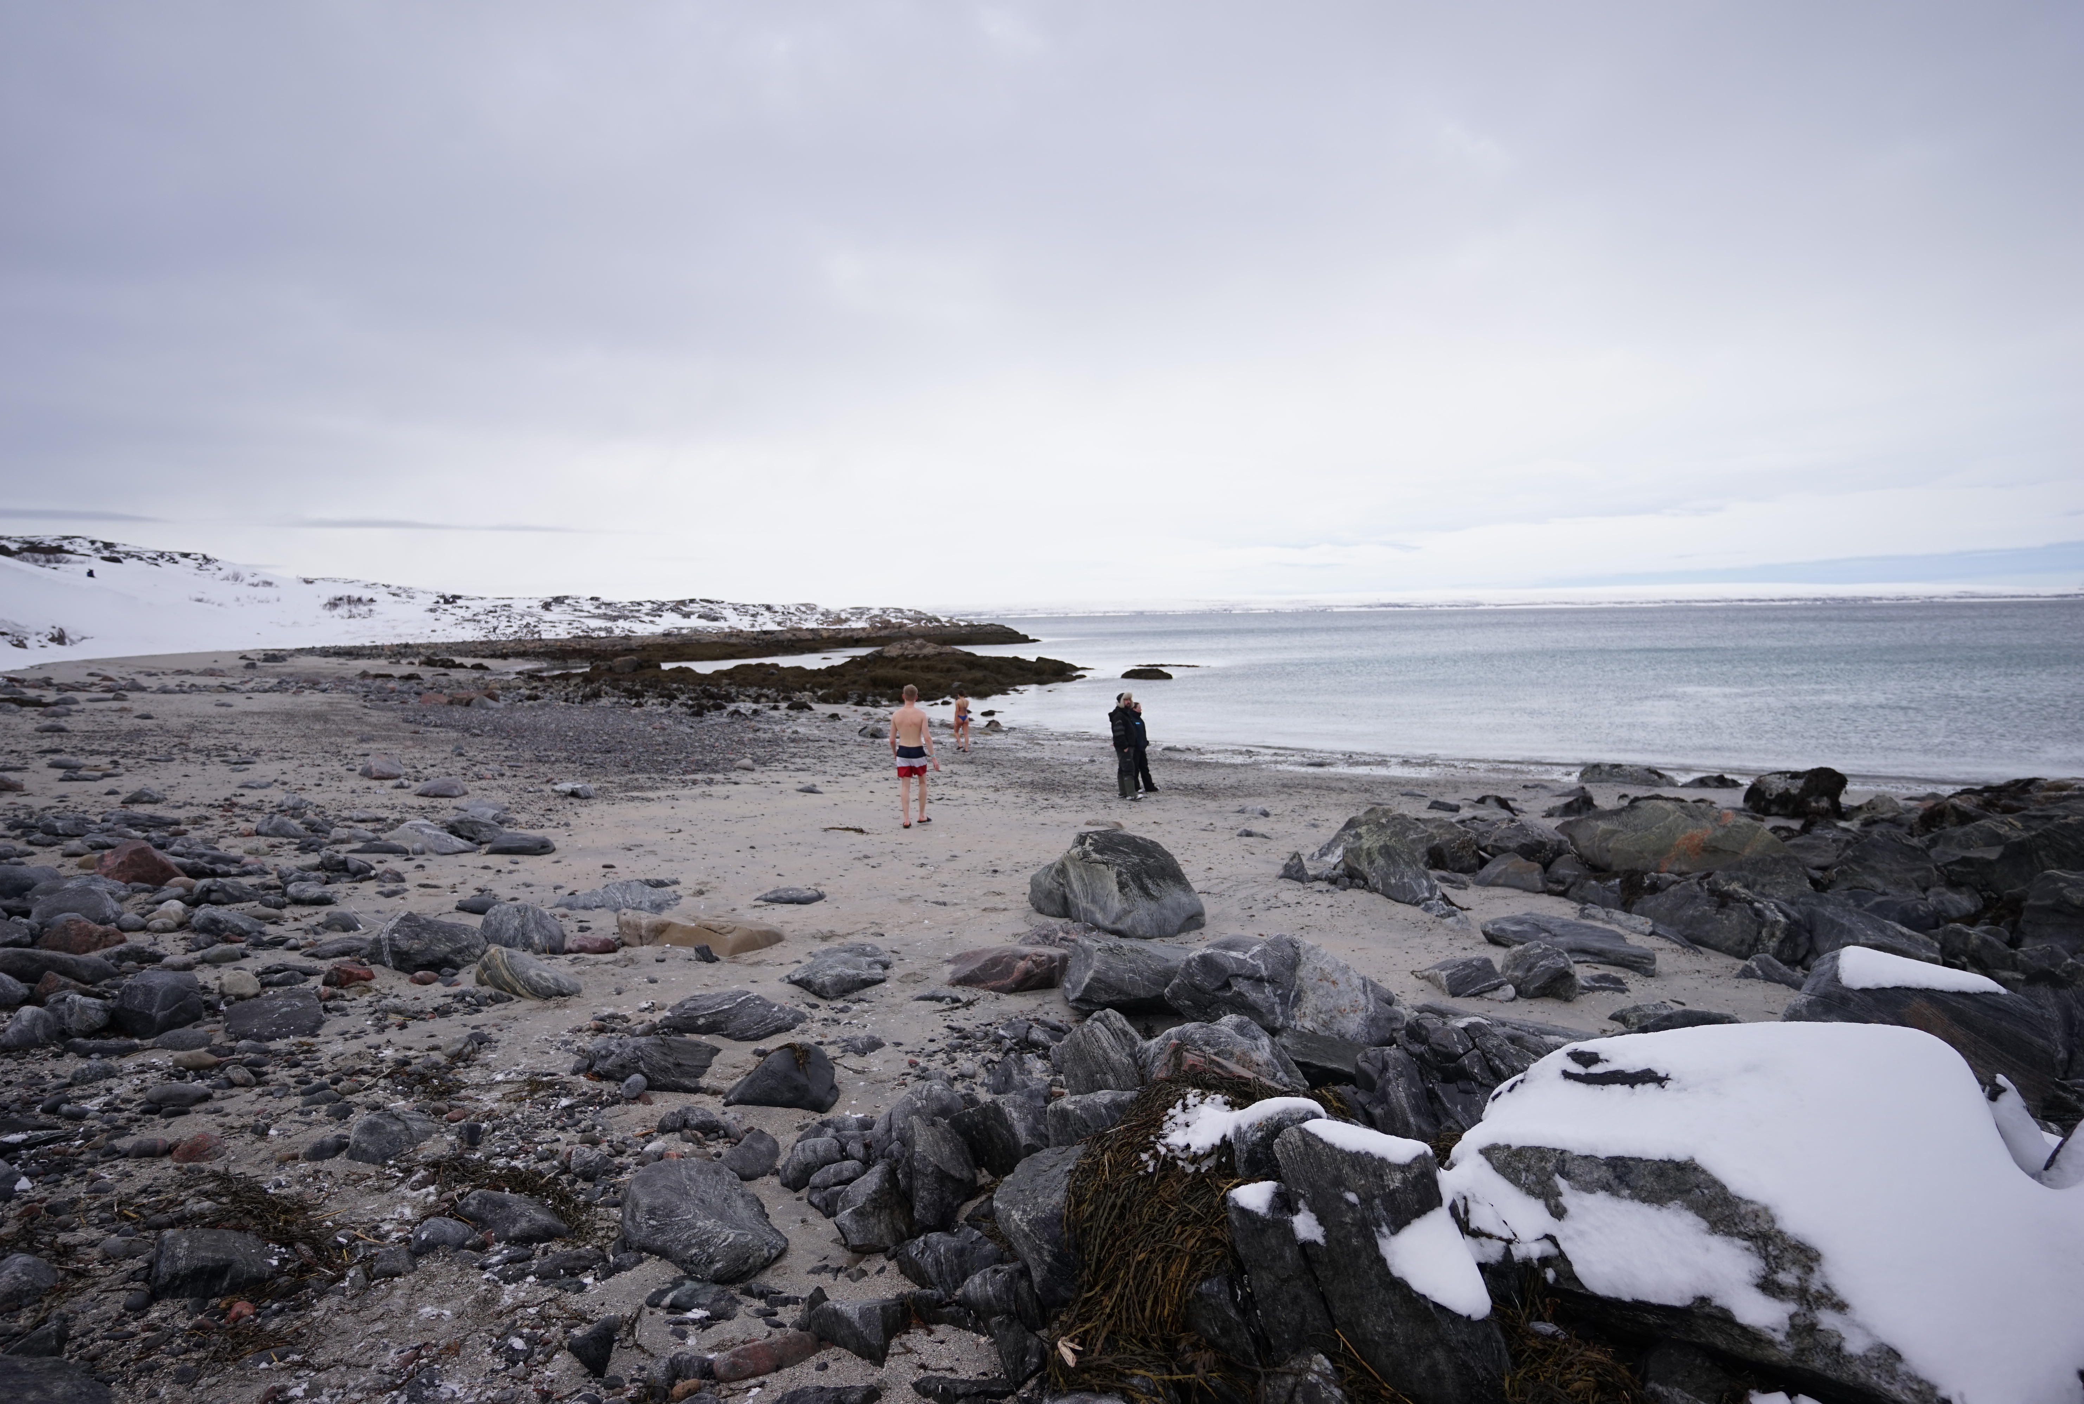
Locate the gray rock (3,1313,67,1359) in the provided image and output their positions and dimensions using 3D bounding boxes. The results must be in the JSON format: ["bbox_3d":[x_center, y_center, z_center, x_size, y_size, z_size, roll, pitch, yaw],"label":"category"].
[{"bbox_3d":[-2.664,1.678,2.632,0.118,0.085,0.082,-5,6,-38],"label":"gray rock"}]

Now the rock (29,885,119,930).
[{"bbox_3d":[-6.221,1.341,6.419,0.432,0.263,0.324,-4,6,-30],"label":"rock"}]

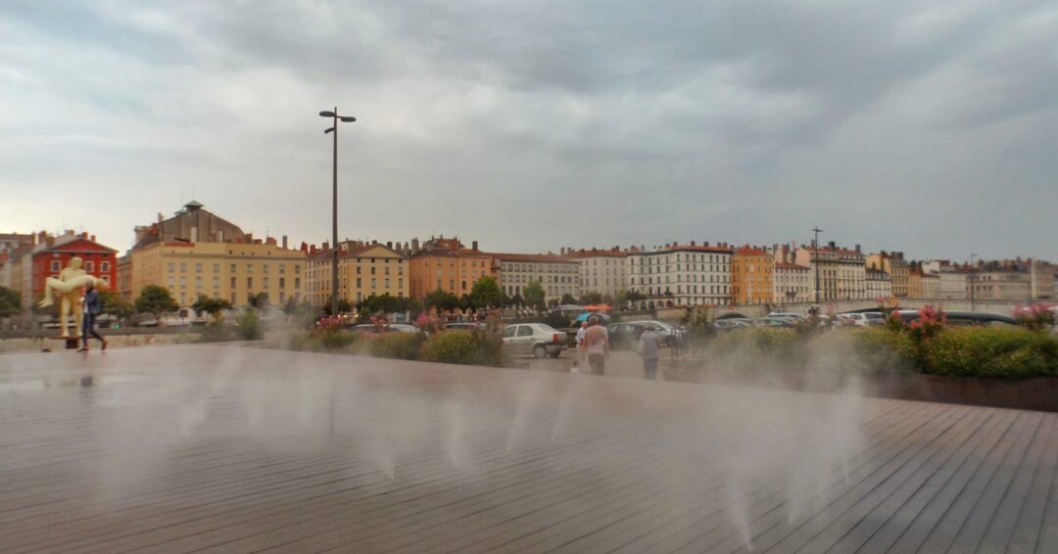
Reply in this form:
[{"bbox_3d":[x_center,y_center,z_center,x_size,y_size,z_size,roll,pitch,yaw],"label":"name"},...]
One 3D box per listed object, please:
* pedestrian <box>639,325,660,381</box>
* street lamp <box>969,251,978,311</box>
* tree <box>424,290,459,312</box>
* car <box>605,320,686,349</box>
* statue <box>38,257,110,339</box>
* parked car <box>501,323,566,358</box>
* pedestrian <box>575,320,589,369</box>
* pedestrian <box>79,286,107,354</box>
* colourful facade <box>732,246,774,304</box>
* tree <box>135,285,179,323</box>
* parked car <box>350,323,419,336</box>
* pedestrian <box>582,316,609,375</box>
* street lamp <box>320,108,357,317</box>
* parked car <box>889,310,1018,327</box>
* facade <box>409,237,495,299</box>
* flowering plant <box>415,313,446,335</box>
[{"bbox_3d":[3.030,2.029,19.878,0.540,1.630,0.380,0,-2,6],"label":"pedestrian"},{"bbox_3d":[75.472,1.104,134.856,1.400,10.700,0.350,0,-2,18],"label":"street lamp"},{"bbox_3d":[-23.942,7.223,217.000,8.300,7.000,8.000,1,-2,-30],"label":"tree"},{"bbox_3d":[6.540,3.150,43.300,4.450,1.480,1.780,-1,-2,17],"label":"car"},{"bbox_3d":[-13.628,0.631,23.800,1.920,2.450,0.850,1,-2,-31],"label":"statue"},{"bbox_3d":[-0.300,2.950,37.200,4.250,1.530,1.740,-2,-2,32],"label":"parked car"},{"bbox_3d":[1.795,2.276,25.977,0.380,1.700,0.520,1,-2,-44],"label":"pedestrian"},{"bbox_3d":[-11.436,1.059,20.776,0.680,1.770,0.520,1,-2,-21],"label":"pedestrian"},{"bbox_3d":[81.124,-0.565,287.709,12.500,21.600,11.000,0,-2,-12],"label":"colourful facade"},{"bbox_3d":[-85.612,5.978,183.000,8.400,8.900,8.400,1,-2,-30],"label":"tree"},{"bbox_3d":[-6.368,2.887,35.980,4.200,1.470,1.750,-1,-2,33],"label":"parked car"},{"bbox_3d":[1.638,1.812,19.376,0.580,1.750,0.380,0,-2,3],"label":"pedestrian"},{"bbox_3d":[-8.500,-1.791,35.000,0.650,11.000,1.600,-2,-2,36],"label":"street lamp"},{"bbox_3d":[13.100,1.750,23.500,4.400,1.520,1.800,-2,-2,32],"label":"parked car"},{"bbox_3d":[-24.300,0.500,248.000,22.000,22.000,15.000,1,-2,-30],"label":"facade"},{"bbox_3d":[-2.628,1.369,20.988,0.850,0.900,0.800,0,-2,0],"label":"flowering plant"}]

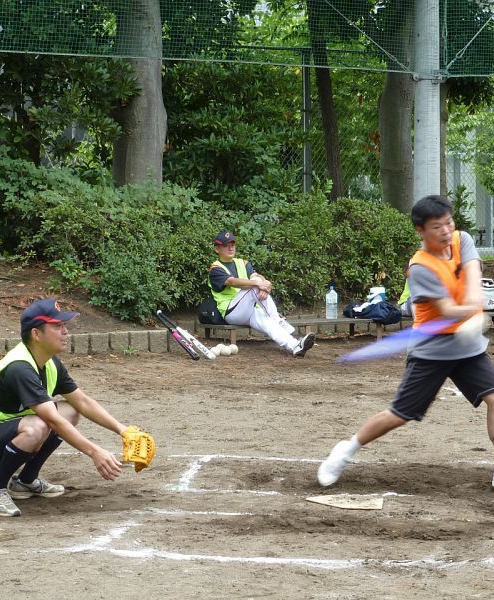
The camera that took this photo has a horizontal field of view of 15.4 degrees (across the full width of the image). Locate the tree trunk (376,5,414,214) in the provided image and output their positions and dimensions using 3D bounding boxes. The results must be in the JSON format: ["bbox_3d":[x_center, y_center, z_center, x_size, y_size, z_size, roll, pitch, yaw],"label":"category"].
[{"bbox_3d":[1.797,-2.024,21.800,0.420,3.600,0.420,-1,4,0],"label":"tree trunk"}]

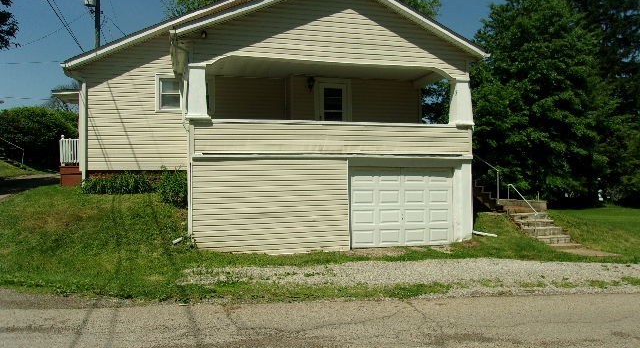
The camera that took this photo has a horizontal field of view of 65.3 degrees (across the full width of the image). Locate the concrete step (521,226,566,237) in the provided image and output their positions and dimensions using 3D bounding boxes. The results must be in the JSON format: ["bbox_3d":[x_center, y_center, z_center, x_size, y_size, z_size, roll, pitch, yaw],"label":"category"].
[{"bbox_3d":[5.826,1.493,12.992,1.080,0.179,0.312,-1,-1,-17],"label":"concrete step"}]

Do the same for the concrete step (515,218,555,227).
[{"bbox_3d":[5.738,1.318,13.272,1.080,0.179,0.312,-1,-1,-17],"label":"concrete step"}]

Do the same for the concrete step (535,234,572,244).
[{"bbox_3d":[5.914,1.668,12.711,1.080,0.179,0.312,-1,-1,-17],"label":"concrete step"}]

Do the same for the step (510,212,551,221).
[{"bbox_3d":[5.650,1.143,13.553,1.080,0.179,0.312,-1,-1,-17],"label":"step"}]

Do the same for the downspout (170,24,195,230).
[{"bbox_3d":[-2.945,-0.864,10.627,0.320,4.255,0.280,-1,-1,-17],"label":"downspout"}]

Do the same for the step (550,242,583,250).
[{"bbox_3d":[6.002,1.843,12.430,1.080,0.179,0.312,-1,-1,-17],"label":"step"}]

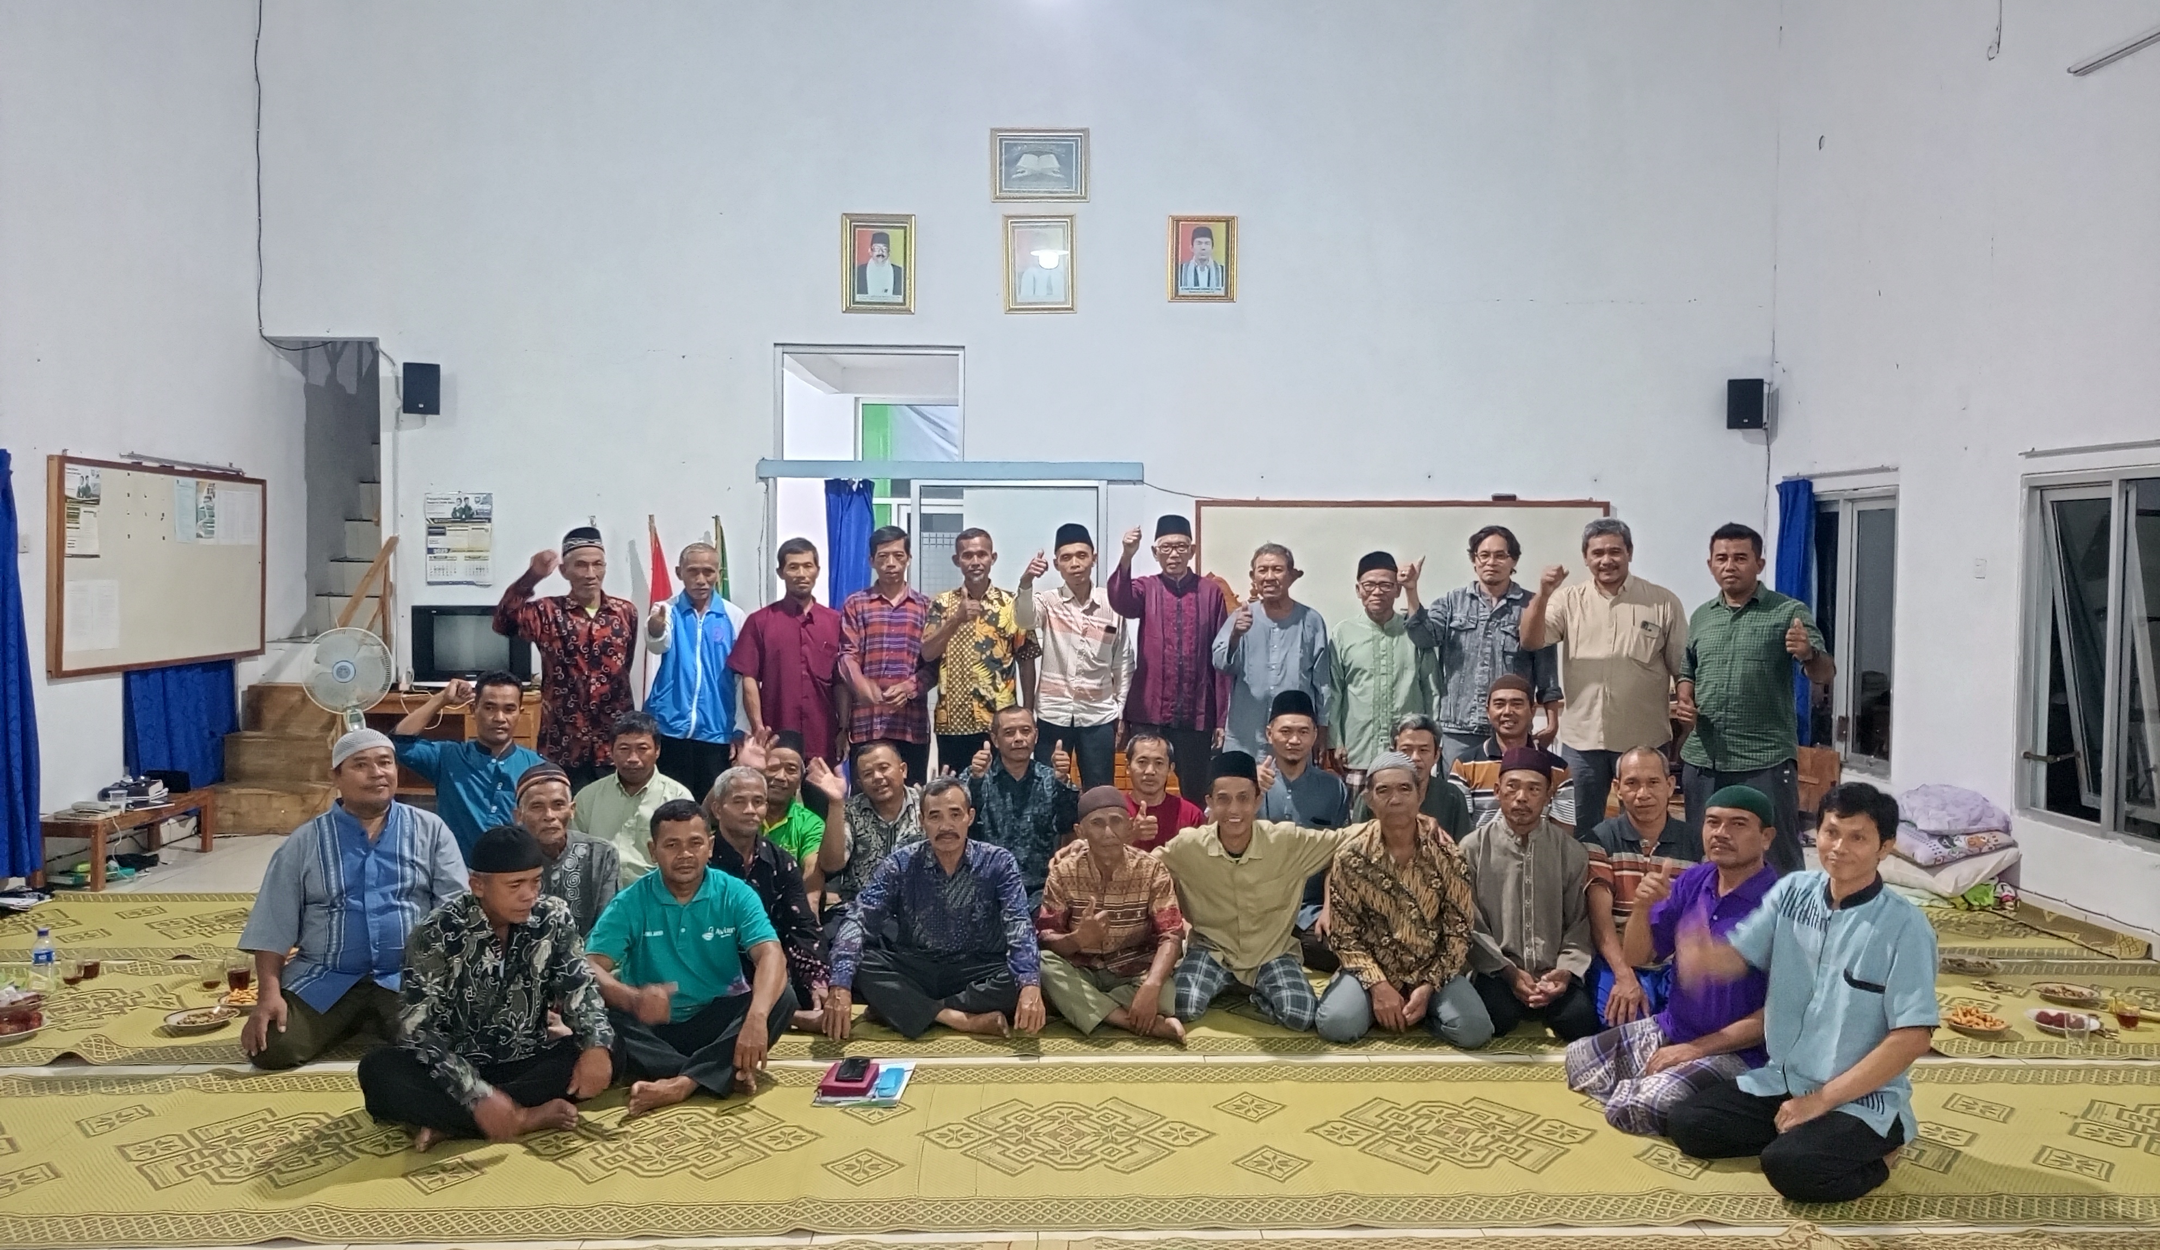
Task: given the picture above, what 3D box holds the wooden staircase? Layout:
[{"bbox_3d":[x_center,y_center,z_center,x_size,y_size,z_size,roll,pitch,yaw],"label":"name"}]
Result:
[{"bbox_3d":[-4.360,0.736,8.640,0.640,0.745,0.800,0,2,-6],"label":"wooden staircase"}]

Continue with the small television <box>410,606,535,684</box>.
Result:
[{"bbox_3d":[-3.343,0.127,8.751,0.650,0.460,0.400,0,2,-1],"label":"small television"}]

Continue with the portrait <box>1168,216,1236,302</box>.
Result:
[{"bbox_3d":[0.711,-2.112,9.026,0.406,0.499,0.030,0,2,-1],"label":"portrait"}]

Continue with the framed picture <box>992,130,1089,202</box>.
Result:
[{"bbox_3d":[-0.225,-2.638,8.981,0.569,0.424,0.030,0,2,-1],"label":"framed picture"}]

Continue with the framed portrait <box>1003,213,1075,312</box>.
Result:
[{"bbox_3d":[-0.228,-2.076,9.004,0.426,0.569,0.030,0,2,-1],"label":"framed portrait"}]

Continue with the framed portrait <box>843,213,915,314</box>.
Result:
[{"bbox_3d":[-1.151,-2.072,8.980,0.423,0.569,0.030,0,2,-1],"label":"framed portrait"}]

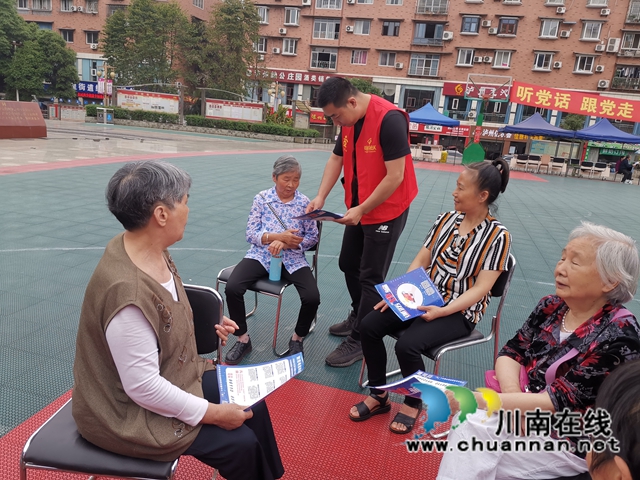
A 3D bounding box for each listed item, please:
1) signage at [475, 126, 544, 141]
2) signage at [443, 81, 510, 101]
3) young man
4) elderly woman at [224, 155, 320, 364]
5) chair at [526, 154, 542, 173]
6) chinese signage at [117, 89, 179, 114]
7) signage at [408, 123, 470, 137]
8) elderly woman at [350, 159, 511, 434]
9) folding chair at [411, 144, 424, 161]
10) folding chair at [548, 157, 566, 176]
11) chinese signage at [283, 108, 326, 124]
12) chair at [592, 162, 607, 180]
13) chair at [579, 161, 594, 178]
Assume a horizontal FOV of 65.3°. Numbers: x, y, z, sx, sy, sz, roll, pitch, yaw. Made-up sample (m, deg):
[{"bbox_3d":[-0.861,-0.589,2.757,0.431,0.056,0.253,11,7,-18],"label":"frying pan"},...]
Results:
[{"bbox_3d":[18.117,-10.199,48.132,6.846,1.072,0.200,7,13,9],"label":"signage"},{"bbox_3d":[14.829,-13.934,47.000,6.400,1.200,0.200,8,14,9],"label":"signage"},{"bbox_3d":[0.264,-0.093,3.121,0.600,1.690,0.550,-4,15,-34],"label":"young man"},{"bbox_3d":[-0.293,0.087,3.192,0.580,1.220,0.740,7,13,11],"label":"elderly woman"},{"bbox_3d":[10.211,-3.654,23.745,0.510,0.820,0.550,8,14,10],"label":"chair"},{"bbox_3d":[-10.337,-8.275,30.000,3.750,1.200,0.120,6,13,1],"label":"chinese signage"},{"bbox_3d":[11.583,-10.922,49.157,6.278,1.095,0.200,7,13,9],"label":"signage"},{"bbox_3d":[0.589,0.255,2.588,0.850,1.300,0.530,-6,18,-39],"label":"elderly woman"},{"bbox_3d":[4.754,-4.316,24.298,0.510,0.820,0.550,8,14,10],"label":"folding chair"},{"bbox_3d":[10.999,-3.431,23.138,0.510,0.820,0.550,8,14,10],"label":"folding chair"},{"bbox_3d":[-1.429,-12.649,51.139,4.496,1.238,0.200,7,13,9],"label":"chinese signage"},{"bbox_3d":[12.811,-3.119,22.800,0.480,0.840,0.520,10,14,23],"label":"chair"},{"bbox_3d":[12.325,-3.216,23.000,0.480,0.840,0.520,10,14,23],"label":"chair"}]

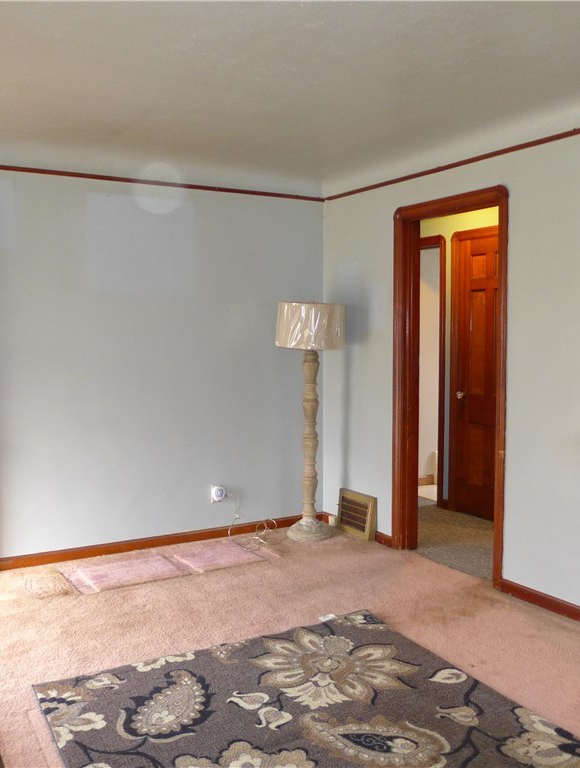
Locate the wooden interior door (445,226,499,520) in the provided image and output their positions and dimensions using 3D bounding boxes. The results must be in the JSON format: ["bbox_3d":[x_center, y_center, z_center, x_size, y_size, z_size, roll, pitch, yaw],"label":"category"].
[{"bbox_3d":[1.451,-0.039,5.120,0.070,2.080,0.720,-3,5,-33],"label":"wooden interior door"}]

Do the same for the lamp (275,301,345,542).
[{"bbox_3d":[0.134,0.244,4.751,0.460,1.570,0.460,0,4,0],"label":"lamp"}]

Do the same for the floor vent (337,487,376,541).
[{"bbox_3d":[0.446,0.882,4.793,0.055,0.290,0.345,-3,5,-33],"label":"floor vent"}]

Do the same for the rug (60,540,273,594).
[{"bbox_3d":[-0.723,1.064,4.194,1.120,0.020,0.430,-2,4,-31],"label":"rug"}]

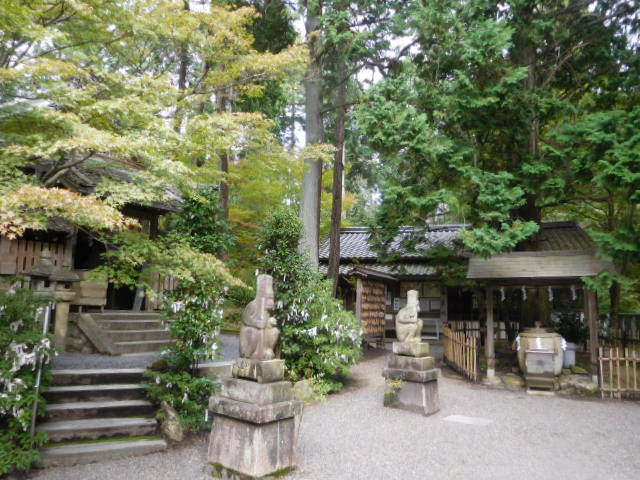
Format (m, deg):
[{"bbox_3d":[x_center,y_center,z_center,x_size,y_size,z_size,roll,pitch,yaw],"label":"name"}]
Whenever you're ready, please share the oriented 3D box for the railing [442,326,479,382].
[{"bbox_3d":[3.538,2.796,11.682,0.120,0.920,4.000,0,-8,7],"label":"railing"}]

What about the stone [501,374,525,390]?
[{"bbox_3d":[3.639,2.730,8.834,0.470,0.260,0.380,-1,-8,11],"label":"stone"}]

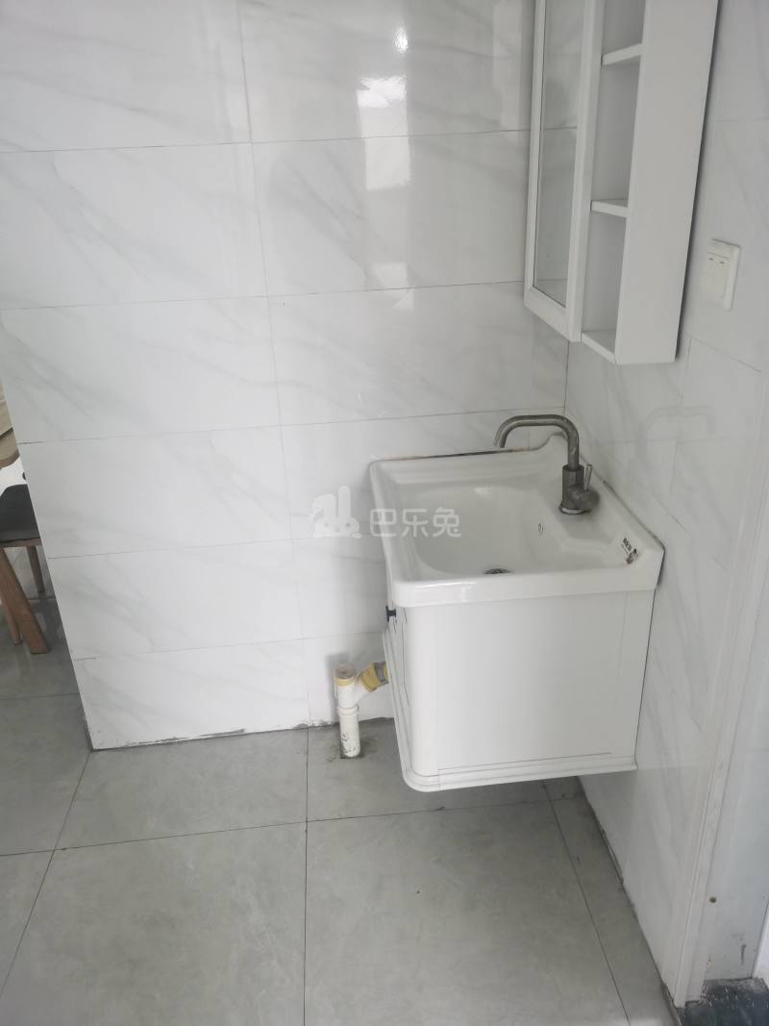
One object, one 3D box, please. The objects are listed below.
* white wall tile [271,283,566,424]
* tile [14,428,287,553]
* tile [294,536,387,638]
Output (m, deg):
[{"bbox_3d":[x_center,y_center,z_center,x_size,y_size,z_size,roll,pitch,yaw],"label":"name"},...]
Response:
[{"bbox_3d":[0.069,-0.366,1.838,0.640,0.302,0.010,-4,25,-3],"label":"white wall tile"},{"bbox_3d":[-0.539,-0.048,1.930,0.606,0.302,0.010,-4,25,-3],"label":"tile"},{"bbox_3d":[0.074,0.178,2.088,0.600,0.297,0.010,-4,25,-4],"label":"tile"}]

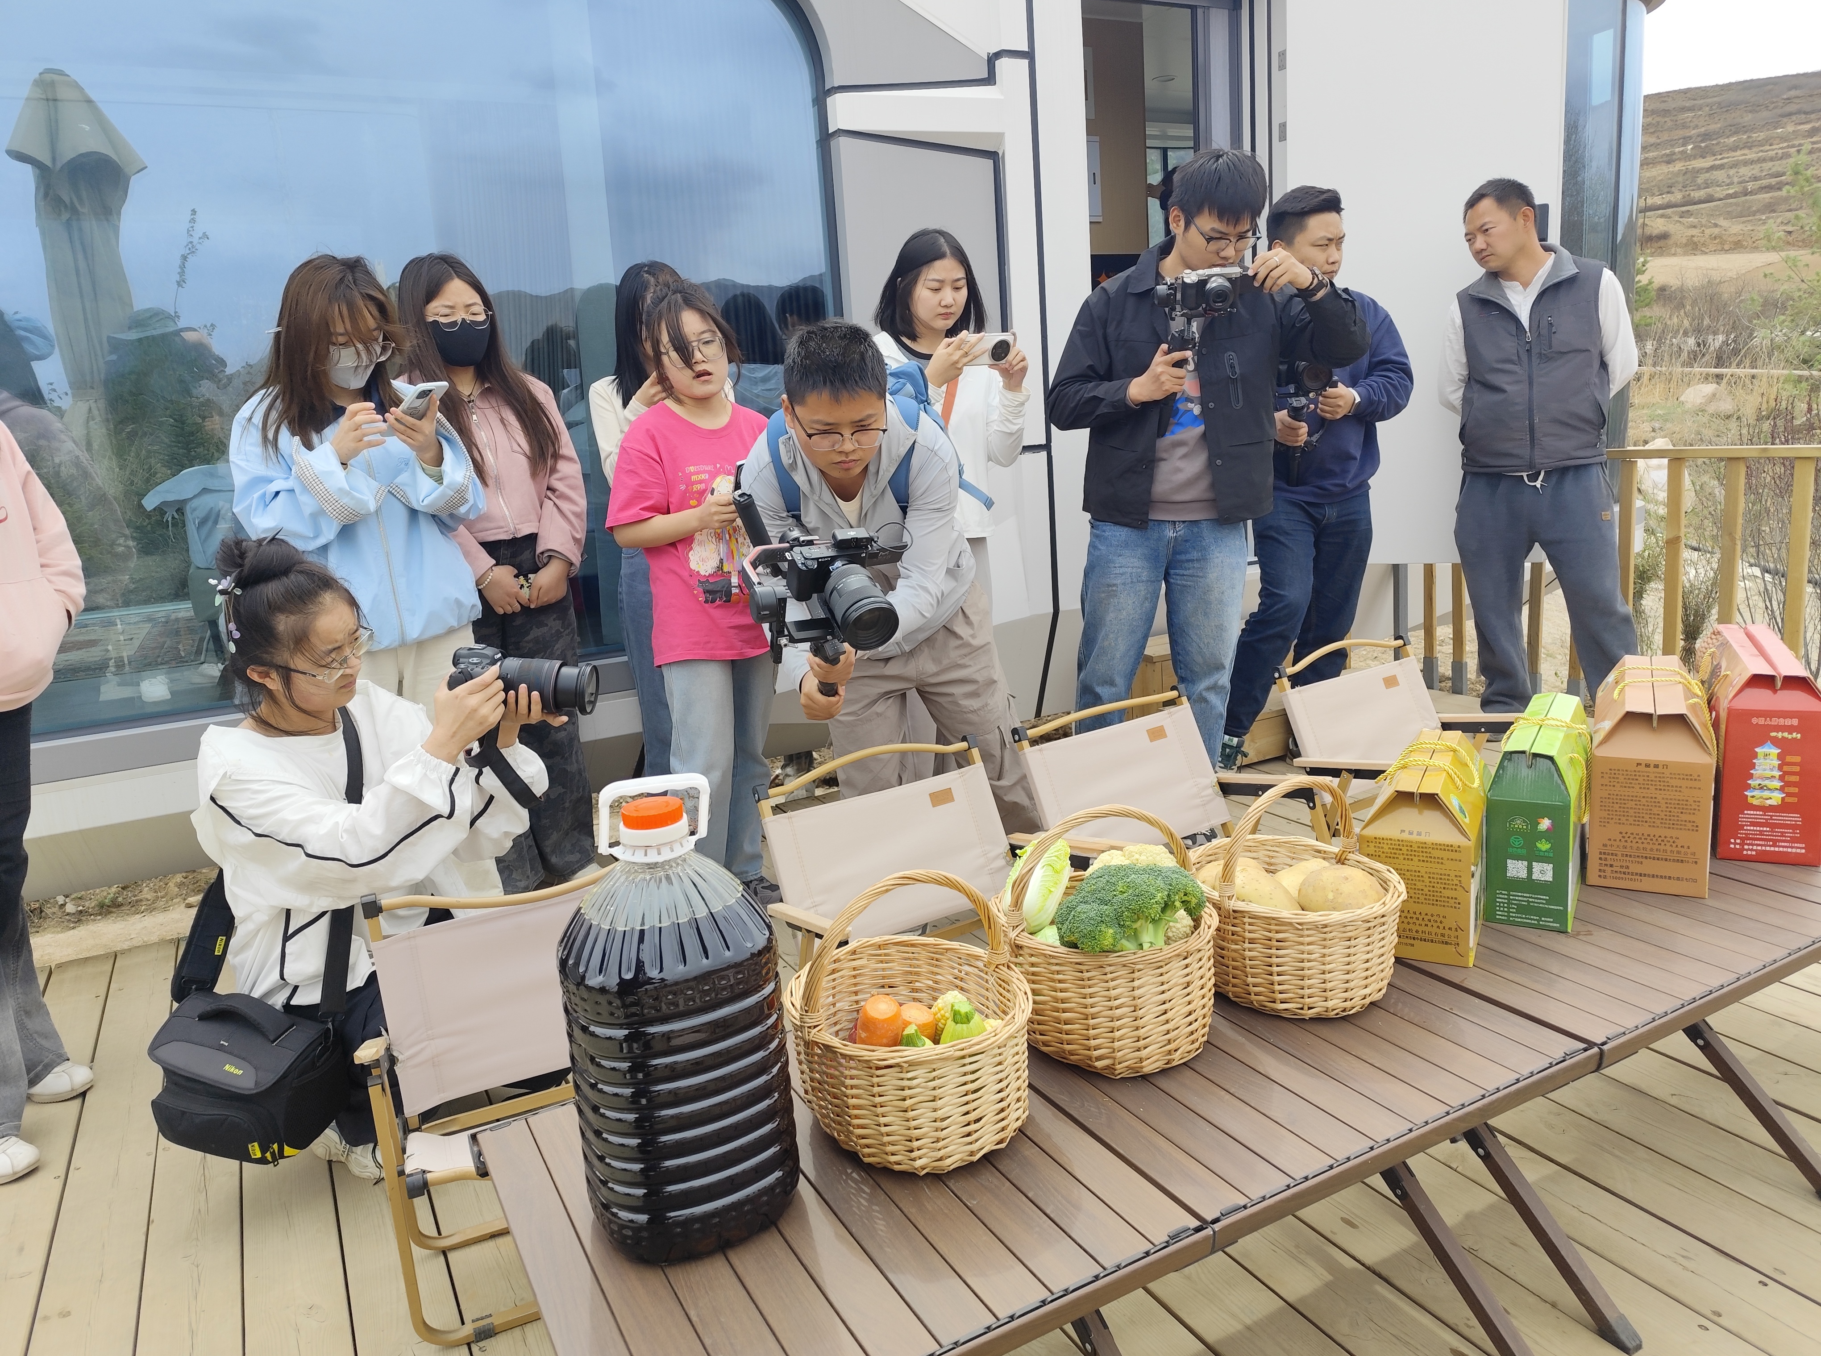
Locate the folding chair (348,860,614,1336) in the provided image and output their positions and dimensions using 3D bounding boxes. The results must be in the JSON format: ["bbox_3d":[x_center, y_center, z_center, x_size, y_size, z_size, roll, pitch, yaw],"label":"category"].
[{"bbox_3d":[-0.479,0.549,1.729,0.500,0.530,0.430,-10,12,-27],"label":"folding chair"}]

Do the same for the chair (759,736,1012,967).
[{"bbox_3d":[0.047,0.446,1.928,0.530,0.620,0.480,-12,15,-33],"label":"chair"}]

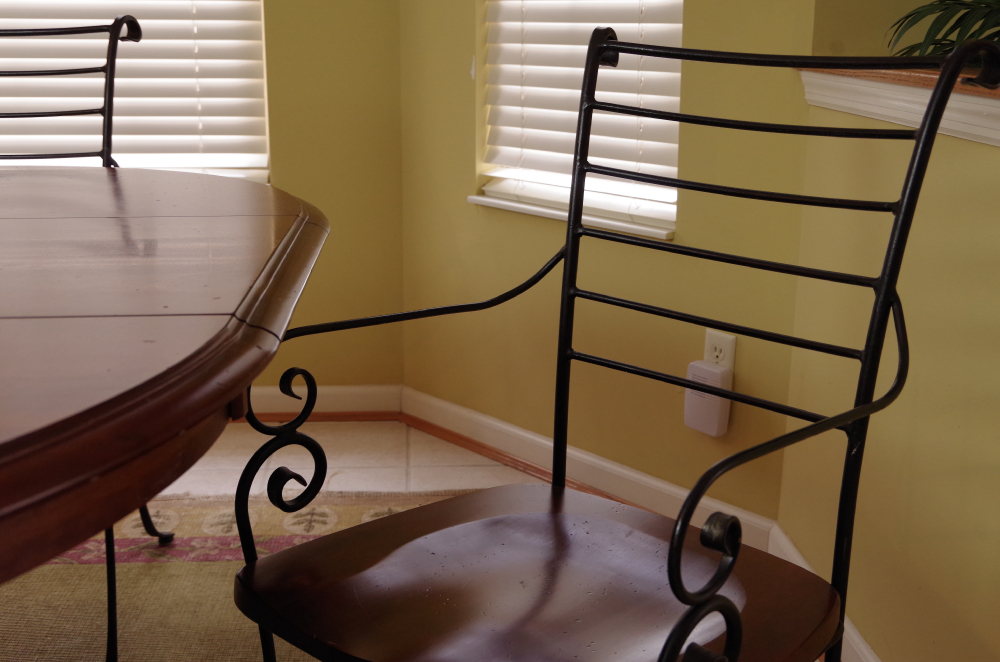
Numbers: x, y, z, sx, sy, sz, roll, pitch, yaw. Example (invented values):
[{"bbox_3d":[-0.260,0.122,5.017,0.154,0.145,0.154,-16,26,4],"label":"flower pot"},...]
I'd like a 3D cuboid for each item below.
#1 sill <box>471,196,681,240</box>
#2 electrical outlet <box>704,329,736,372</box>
[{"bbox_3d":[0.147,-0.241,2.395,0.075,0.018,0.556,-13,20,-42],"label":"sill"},{"bbox_3d":[0.406,0.059,2.164,0.008,0.114,0.070,-13,20,-42],"label":"electrical outlet"}]

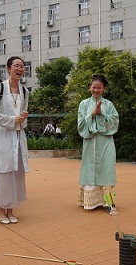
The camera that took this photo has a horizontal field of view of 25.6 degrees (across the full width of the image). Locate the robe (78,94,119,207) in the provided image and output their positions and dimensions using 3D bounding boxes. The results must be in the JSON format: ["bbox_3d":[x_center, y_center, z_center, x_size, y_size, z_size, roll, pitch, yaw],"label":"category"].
[{"bbox_3d":[0.345,0.234,3.500,0.500,1.310,0.400,0,-1,10],"label":"robe"}]

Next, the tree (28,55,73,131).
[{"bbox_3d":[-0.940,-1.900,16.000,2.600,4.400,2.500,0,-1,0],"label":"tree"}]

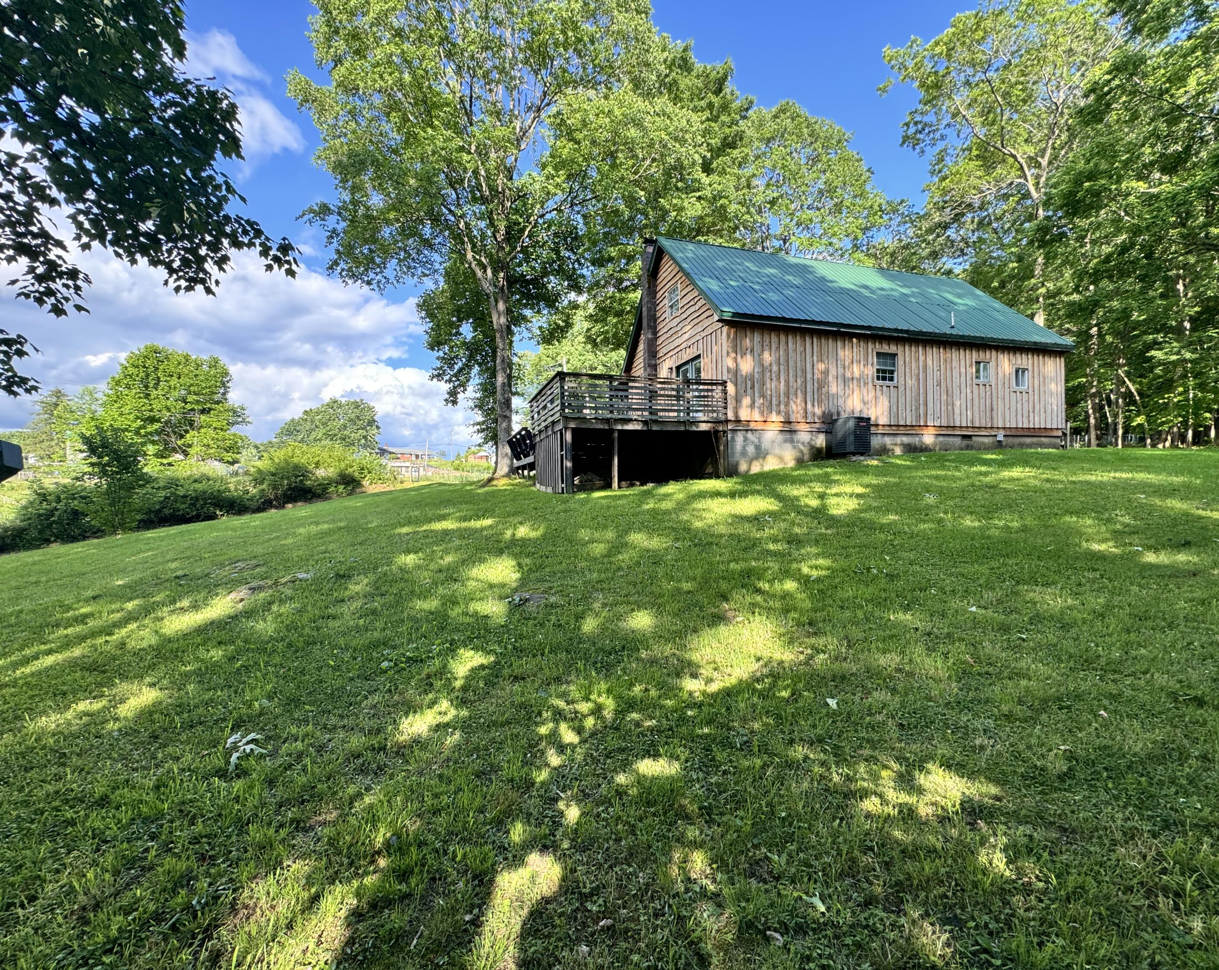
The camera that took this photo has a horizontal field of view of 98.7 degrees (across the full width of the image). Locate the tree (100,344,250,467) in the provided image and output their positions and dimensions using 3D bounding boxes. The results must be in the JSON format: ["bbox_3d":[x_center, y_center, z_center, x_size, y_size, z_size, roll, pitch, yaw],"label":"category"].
[{"bbox_3d":[-44.175,-8.139,53.000,11.800,12.300,11.800,-1,-1,-40],"label":"tree"}]

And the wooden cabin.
[{"bbox_3d":[5.810,-3.914,17.847,17.095,7.991,7.485,-1,0,-18],"label":"wooden cabin"}]

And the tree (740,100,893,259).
[{"bbox_3d":[11.975,-11.152,29.913,9.500,21.800,9.500,-1,0,23],"label":"tree"}]

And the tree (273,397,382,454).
[{"bbox_3d":[-45.891,-8.784,85.000,15.500,11.000,15.500,-1,-1,-28],"label":"tree"}]

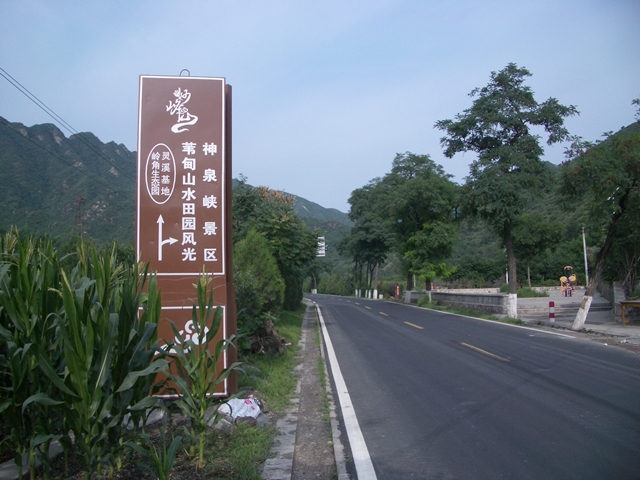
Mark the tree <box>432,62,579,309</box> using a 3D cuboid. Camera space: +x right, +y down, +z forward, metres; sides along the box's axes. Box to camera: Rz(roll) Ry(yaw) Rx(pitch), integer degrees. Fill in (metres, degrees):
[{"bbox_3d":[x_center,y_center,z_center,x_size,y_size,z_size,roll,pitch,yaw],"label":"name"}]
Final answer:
[{"bbox_3d":[8.620,-2.362,29.749,6.600,11.860,6.200,0,-4,0],"label":"tree"}]

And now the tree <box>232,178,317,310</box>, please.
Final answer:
[{"bbox_3d":[-2.441,0.306,32.563,4.500,6.870,4.400,0,-4,0],"label":"tree"}]

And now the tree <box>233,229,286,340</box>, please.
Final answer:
[{"bbox_3d":[-1.861,1.207,18.962,1.700,3.100,1.600,0,-4,0],"label":"tree"}]

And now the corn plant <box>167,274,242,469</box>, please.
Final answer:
[{"bbox_3d":[-0.899,1.029,5.039,0.600,1.520,0.580,0,-4,0],"label":"corn plant"}]

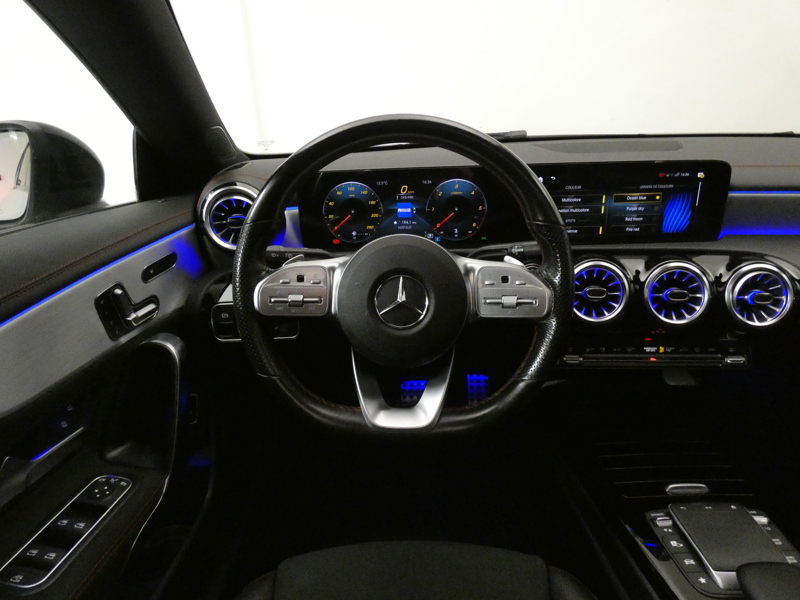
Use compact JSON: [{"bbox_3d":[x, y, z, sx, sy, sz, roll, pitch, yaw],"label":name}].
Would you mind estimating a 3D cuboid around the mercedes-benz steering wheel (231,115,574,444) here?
[{"bbox_3d":[0.003,-0.027,0.526,0.372,0.353,0.085,0,3,0],"label":"mercedes-benz steering wheel"}]

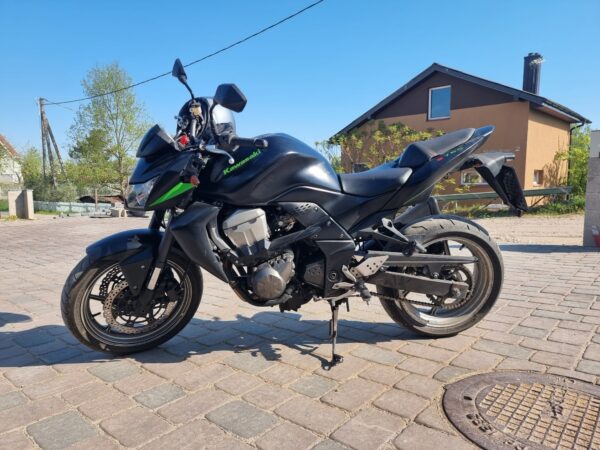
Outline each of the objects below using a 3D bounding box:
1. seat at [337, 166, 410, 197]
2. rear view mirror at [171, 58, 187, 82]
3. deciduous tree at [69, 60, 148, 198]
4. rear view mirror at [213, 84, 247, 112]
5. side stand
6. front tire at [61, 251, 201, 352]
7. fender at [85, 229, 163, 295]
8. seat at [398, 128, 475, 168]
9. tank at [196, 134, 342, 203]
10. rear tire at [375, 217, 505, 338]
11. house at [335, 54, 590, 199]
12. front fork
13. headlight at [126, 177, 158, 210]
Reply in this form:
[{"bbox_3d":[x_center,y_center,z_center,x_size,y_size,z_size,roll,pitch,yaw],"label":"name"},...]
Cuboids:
[{"bbox_3d":[0.313,-0.218,1.863,0.320,0.125,0.270,-2,17,-5],"label":"seat"},{"bbox_3d":[-0.551,-0.701,1.887,0.050,0.085,0.145,-7,29,-18],"label":"rear view mirror"},{"bbox_3d":[-12.100,-6.050,26.500,4.800,8.600,4.800,0,5,0],"label":"deciduous tree"},{"bbox_3d":[-0.236,-0.423,1.391,0.050,0.085,0.145,-18,34,-35],"label":"rear view mirror"},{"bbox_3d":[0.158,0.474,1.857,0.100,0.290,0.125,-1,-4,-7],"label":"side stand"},{"bbox_3d":[-0.733,0.322,1.881,0.598,0.598,0.120,-5,26,-30],"label":"front tire"},{"bbox_3d":[-0.742,0.144,1.809,0.320,0.265,0.190,-12,31,-27],"label":"fender"},{"bbox_3d":[0.589,-0.347,1.873,0.355,0.120,0.220,-16,17,-2],"label":"seat"},{"bbox_3d":[-0.125,-0.263,1.806,0.600,0.270,0.360,-2,17,-5],"label":"tank"},{"bbox_3d":[0.693,0.260,2.057,0.628,0.628,0.180,-1,16,-7],"label":"rear tire"},{"bbox_3d":[7.773,-4.343,20.297,9.600,6.500,8.000,5,7,44],"label":"house"},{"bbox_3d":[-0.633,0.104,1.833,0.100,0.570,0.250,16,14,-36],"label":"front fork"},{"bbox_3d":[-0.653,-0.143,1.696,0.150,0.165,0.230,-10,28,-27],"label":"headlight"}]

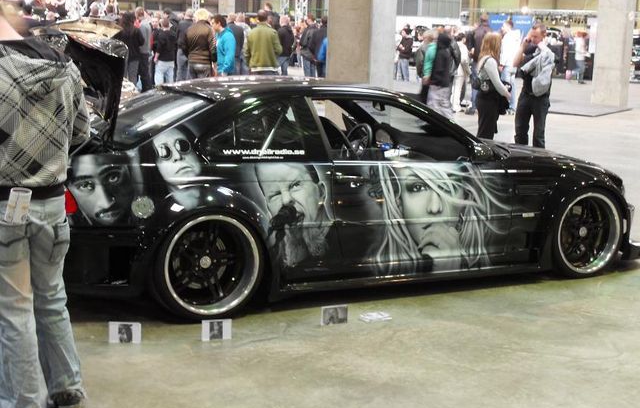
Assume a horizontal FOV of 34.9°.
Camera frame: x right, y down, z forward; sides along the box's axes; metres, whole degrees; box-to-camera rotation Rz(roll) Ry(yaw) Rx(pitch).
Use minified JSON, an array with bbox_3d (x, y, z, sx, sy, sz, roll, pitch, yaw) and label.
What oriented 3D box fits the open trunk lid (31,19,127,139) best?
[{"bbox_3d":[-1.508,-0.695,5.957,0.470,0.630,1.220,-3,9,-27],"label":"open trunk lid"}]

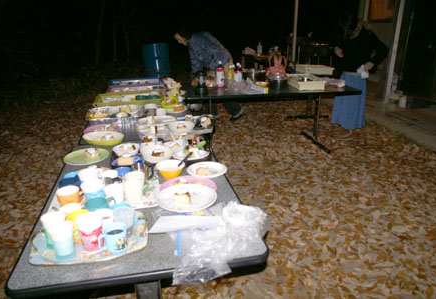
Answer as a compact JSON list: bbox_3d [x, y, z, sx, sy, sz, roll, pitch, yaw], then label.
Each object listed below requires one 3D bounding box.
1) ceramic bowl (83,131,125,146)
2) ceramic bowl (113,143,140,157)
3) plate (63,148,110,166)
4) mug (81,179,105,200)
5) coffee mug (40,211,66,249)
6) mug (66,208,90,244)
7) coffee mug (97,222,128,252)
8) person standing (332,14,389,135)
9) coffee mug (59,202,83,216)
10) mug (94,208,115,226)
[{"bbox_3d":[-0.693,-0.056,2.055,0.237,0.042,0.237,0,20,0],"label":"ceramic bowl"},{"bbox_3d":[-0.493,0.019,1.831,0.144,0.036,0.144,0,20,0],"label":"ceramic bowl"},{"bbox_3d":[-0.693,0.048,1.799,0.229,0.023,0.229,0,20,0],"label":"plate"},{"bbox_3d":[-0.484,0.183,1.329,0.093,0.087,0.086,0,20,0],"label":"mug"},{"bbox_3d":[-0.557,0.277,1.142,0.085,0.104,0.077,0,20,0],"label":"coffee mug"},{"bbox_3d":[-0.475,0.271,1.164,0.095,0.100,0.084,0,20,0],"label":"mug"},{"bbox_3d":[-0.341,0.284,1.078,0.092,0.075,0.072,-7,21,-19],"label":"coffee mug"},{"bbox_3d":[1.790,-0.925,4.300,0.600,1.580,0.500,-7,21,-18],"label":"person standing"},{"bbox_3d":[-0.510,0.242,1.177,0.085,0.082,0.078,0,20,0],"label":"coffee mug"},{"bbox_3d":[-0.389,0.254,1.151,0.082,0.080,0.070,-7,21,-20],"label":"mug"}]

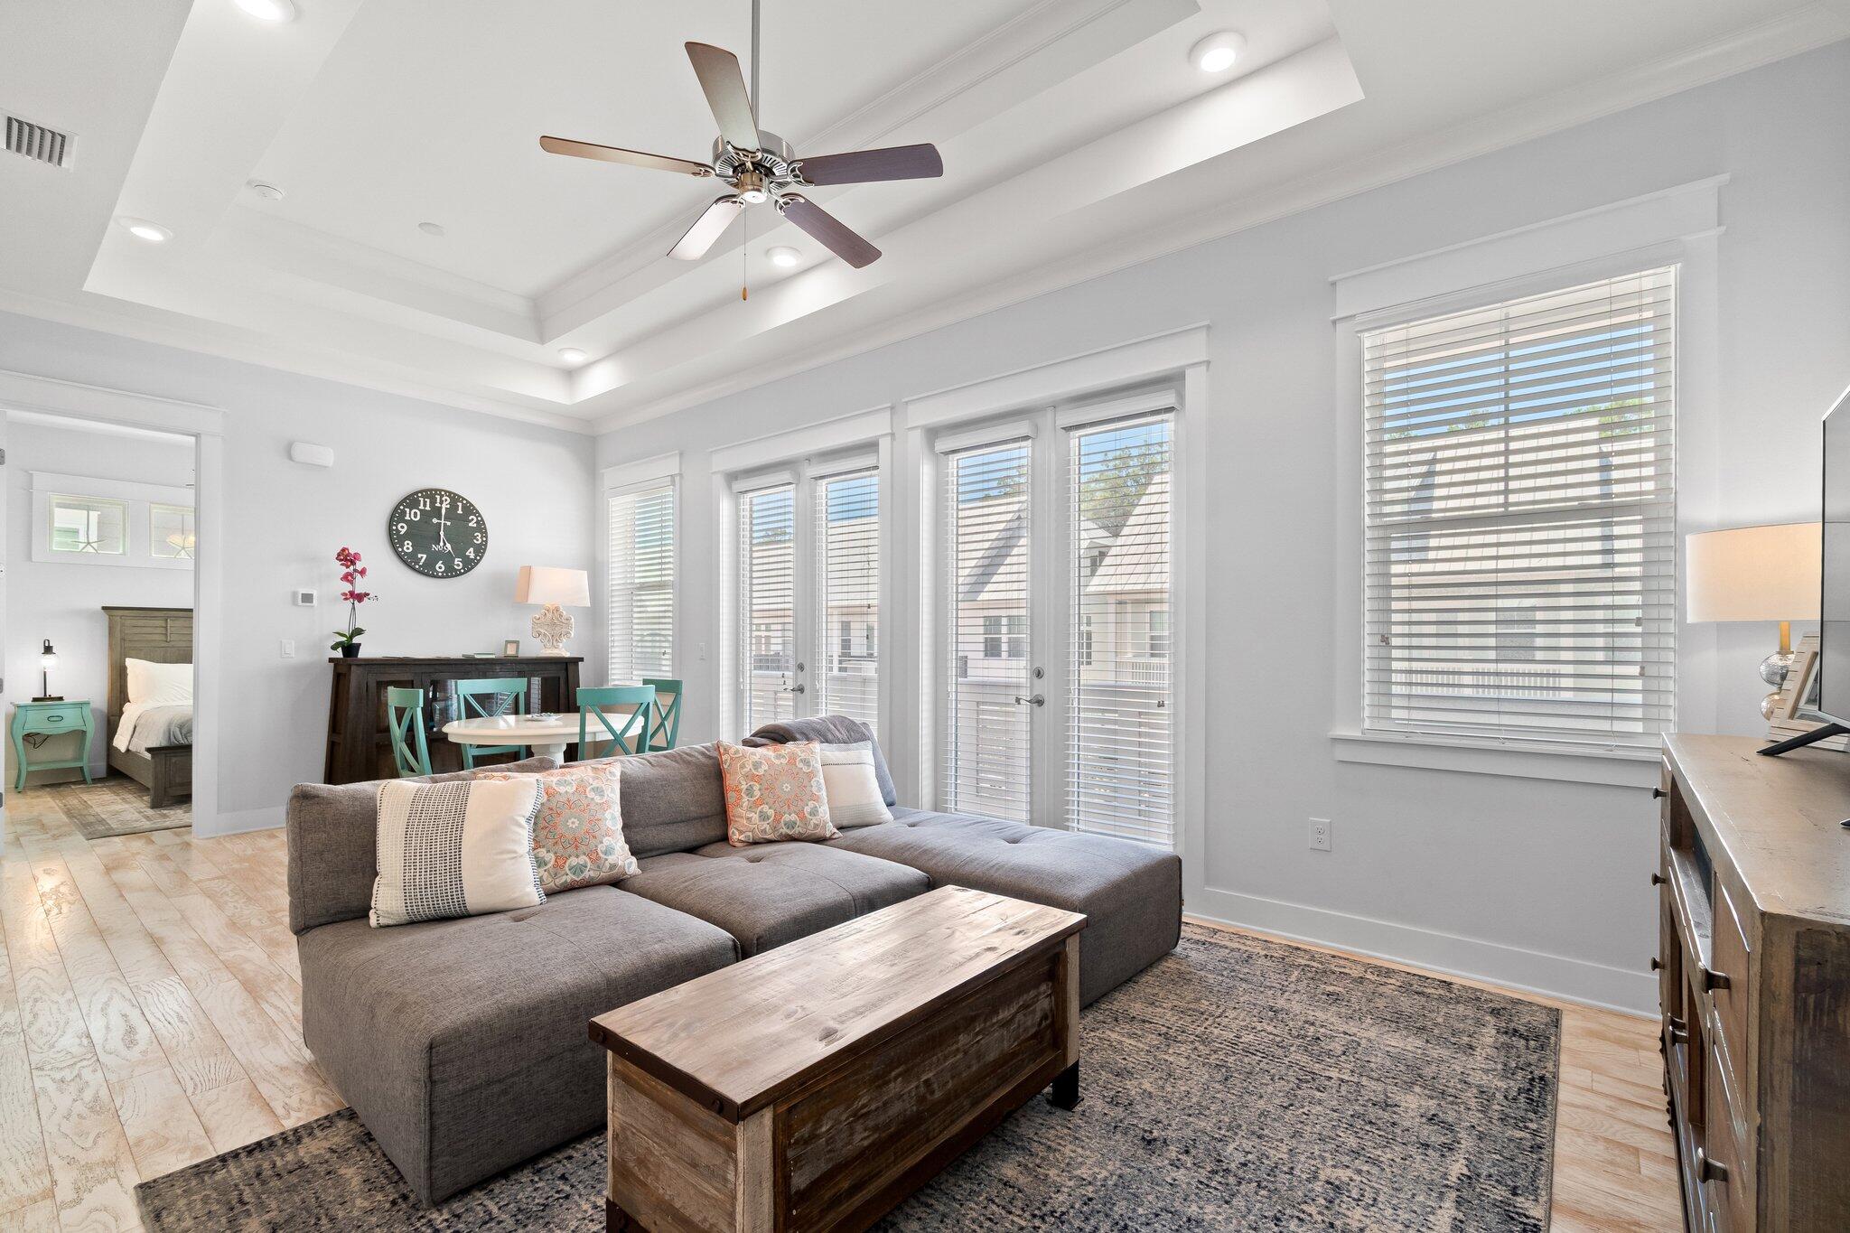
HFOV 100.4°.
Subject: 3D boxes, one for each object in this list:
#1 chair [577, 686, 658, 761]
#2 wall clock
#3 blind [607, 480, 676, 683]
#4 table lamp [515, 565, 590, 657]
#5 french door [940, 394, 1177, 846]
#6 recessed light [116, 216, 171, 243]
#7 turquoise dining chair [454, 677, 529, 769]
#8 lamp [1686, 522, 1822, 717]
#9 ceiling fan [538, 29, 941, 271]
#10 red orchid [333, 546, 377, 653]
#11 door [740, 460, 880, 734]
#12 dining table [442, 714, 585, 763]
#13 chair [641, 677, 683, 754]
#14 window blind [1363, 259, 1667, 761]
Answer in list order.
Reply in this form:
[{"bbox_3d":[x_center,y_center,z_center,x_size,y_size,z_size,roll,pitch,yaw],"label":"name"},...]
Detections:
[{"bbox_3d":[-1.829,0.883,4.329,0.450,0.970,0.520,2,-3,-44],"label":"chair"},{"bbox_3d":[-3.666,-0.631,5.830,0.045,0.670,0.670,-1,-2,39],"label":"wall clock"},{"bbox_3d":[-2.302,-0.262,6.254,0.920,1.600,0.060,-1,-2,39],"label":"blind"},{"bbox_3d":[-3.023,-0.035,6.257,0.250,0.720,0.490,-1,-2,39],"label":"table lamp"},{"bbox_3d":[0.655,0.123,4.032,1.500,2.420,0.090,-1,-2,39],"label":"french door"},{"bbox_3d":[-4.034,-1.997,3.979,0.195,0.030,0.195,-1,-2,39],"label":"recessed light"},{"bbox_3d":[-2.646,0.901,4.888,0.520,0.970,0.450,-2,-2,42],"label":"turquoise dining chair"},{"bbox_3d":[2.355,0.059,2.115,0.390,0.600,0.390,-1,-2,39],"label":"lamp"},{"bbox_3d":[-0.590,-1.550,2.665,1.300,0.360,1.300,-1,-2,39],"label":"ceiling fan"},{"bbox_3d":[-3.862,-0.088,5.225,0.200,0.750,0.270,-1,-2,39],"label":"red orchid"},{"bbox_3d":[-0.774,0.166,5.202,1.600,2.450,0.090,-1,-2,39],"label":"door"},{"bbox_3d":[-2.232,0.990,4.557,1.070,0.750,1.070,-1,-2,39],"label":"dining table"},{"bbox_3d":[-1.846,0.898,4.798,0.450,0.970,0.520,-1,-2,37],"label":"chair"},{"bbox_3d":[2.083,-0.341,2.764,0.890,1.600,0.060,-1,-2,39],"label":"window blind"}]

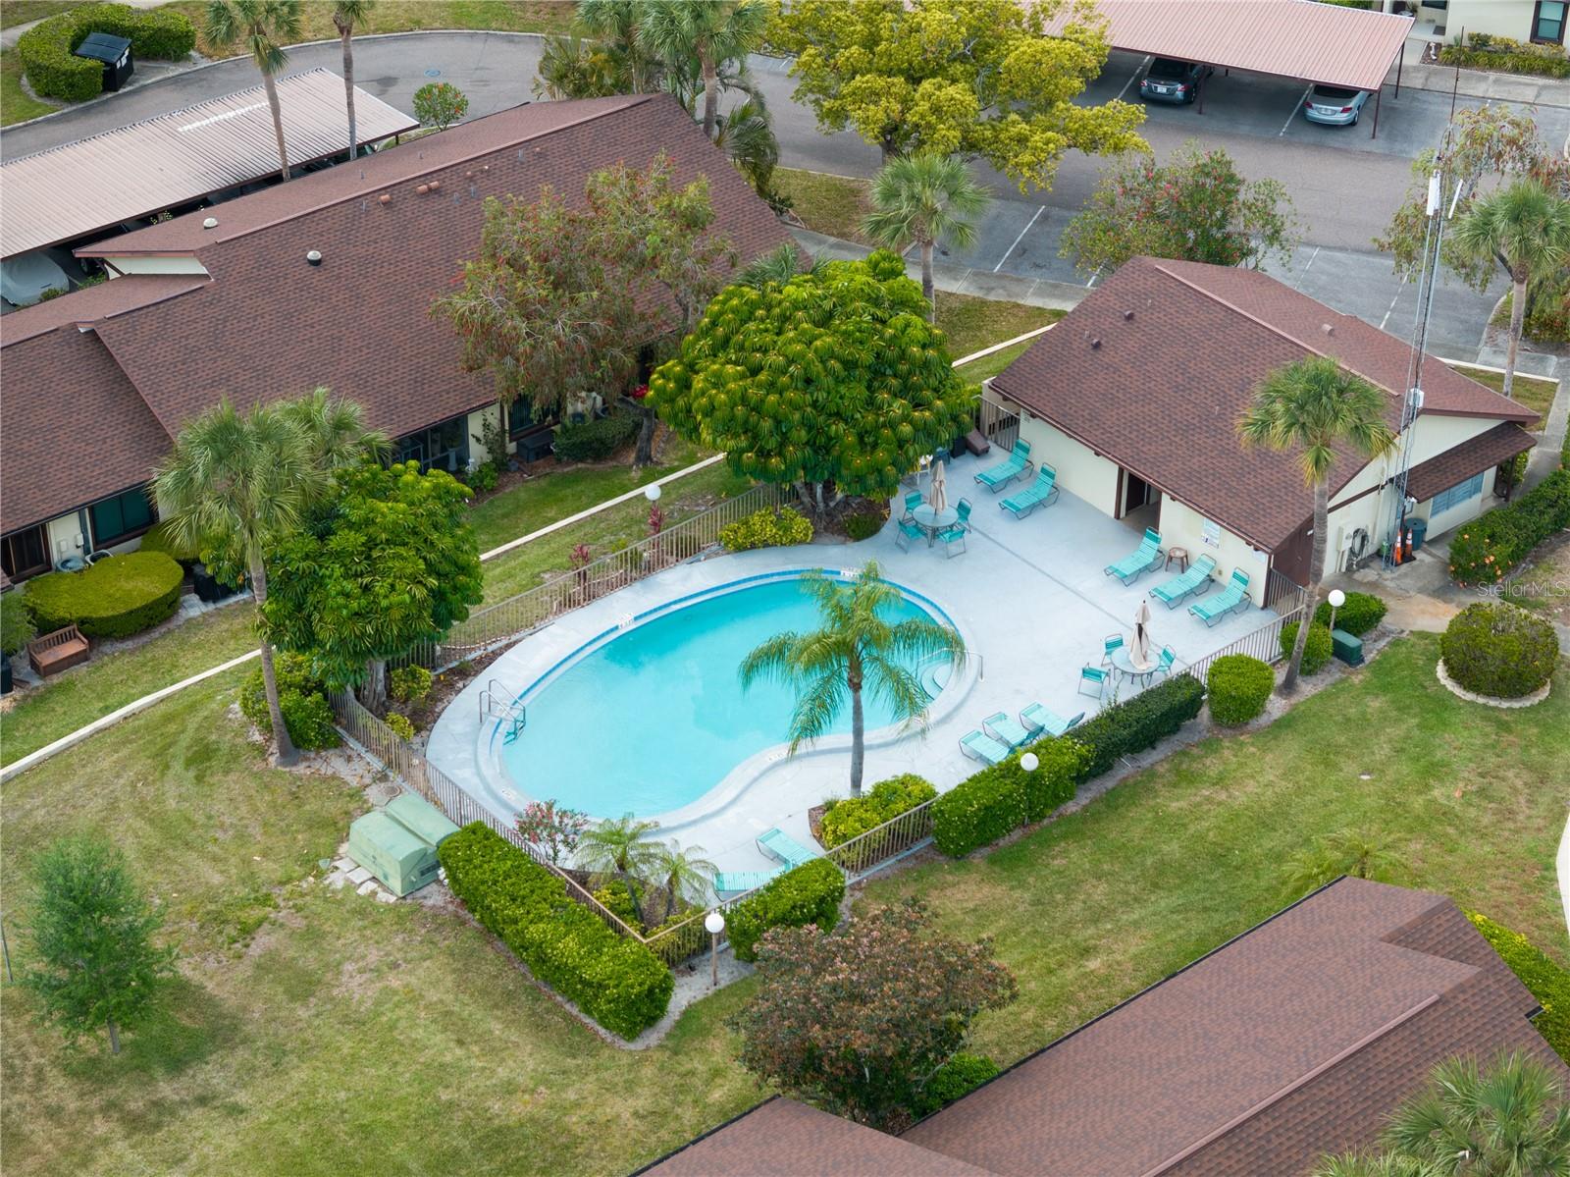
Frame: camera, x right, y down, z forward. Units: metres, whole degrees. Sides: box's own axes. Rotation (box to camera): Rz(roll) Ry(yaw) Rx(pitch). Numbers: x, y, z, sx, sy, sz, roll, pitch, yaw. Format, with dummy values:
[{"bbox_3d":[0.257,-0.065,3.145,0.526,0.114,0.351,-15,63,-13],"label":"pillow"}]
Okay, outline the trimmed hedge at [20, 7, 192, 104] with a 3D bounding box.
[{"bbox_3d":[-24.646,-19.207,113.607,5.000,1.350,5.300,12,36,17],"label":"trimmed hedge"}]

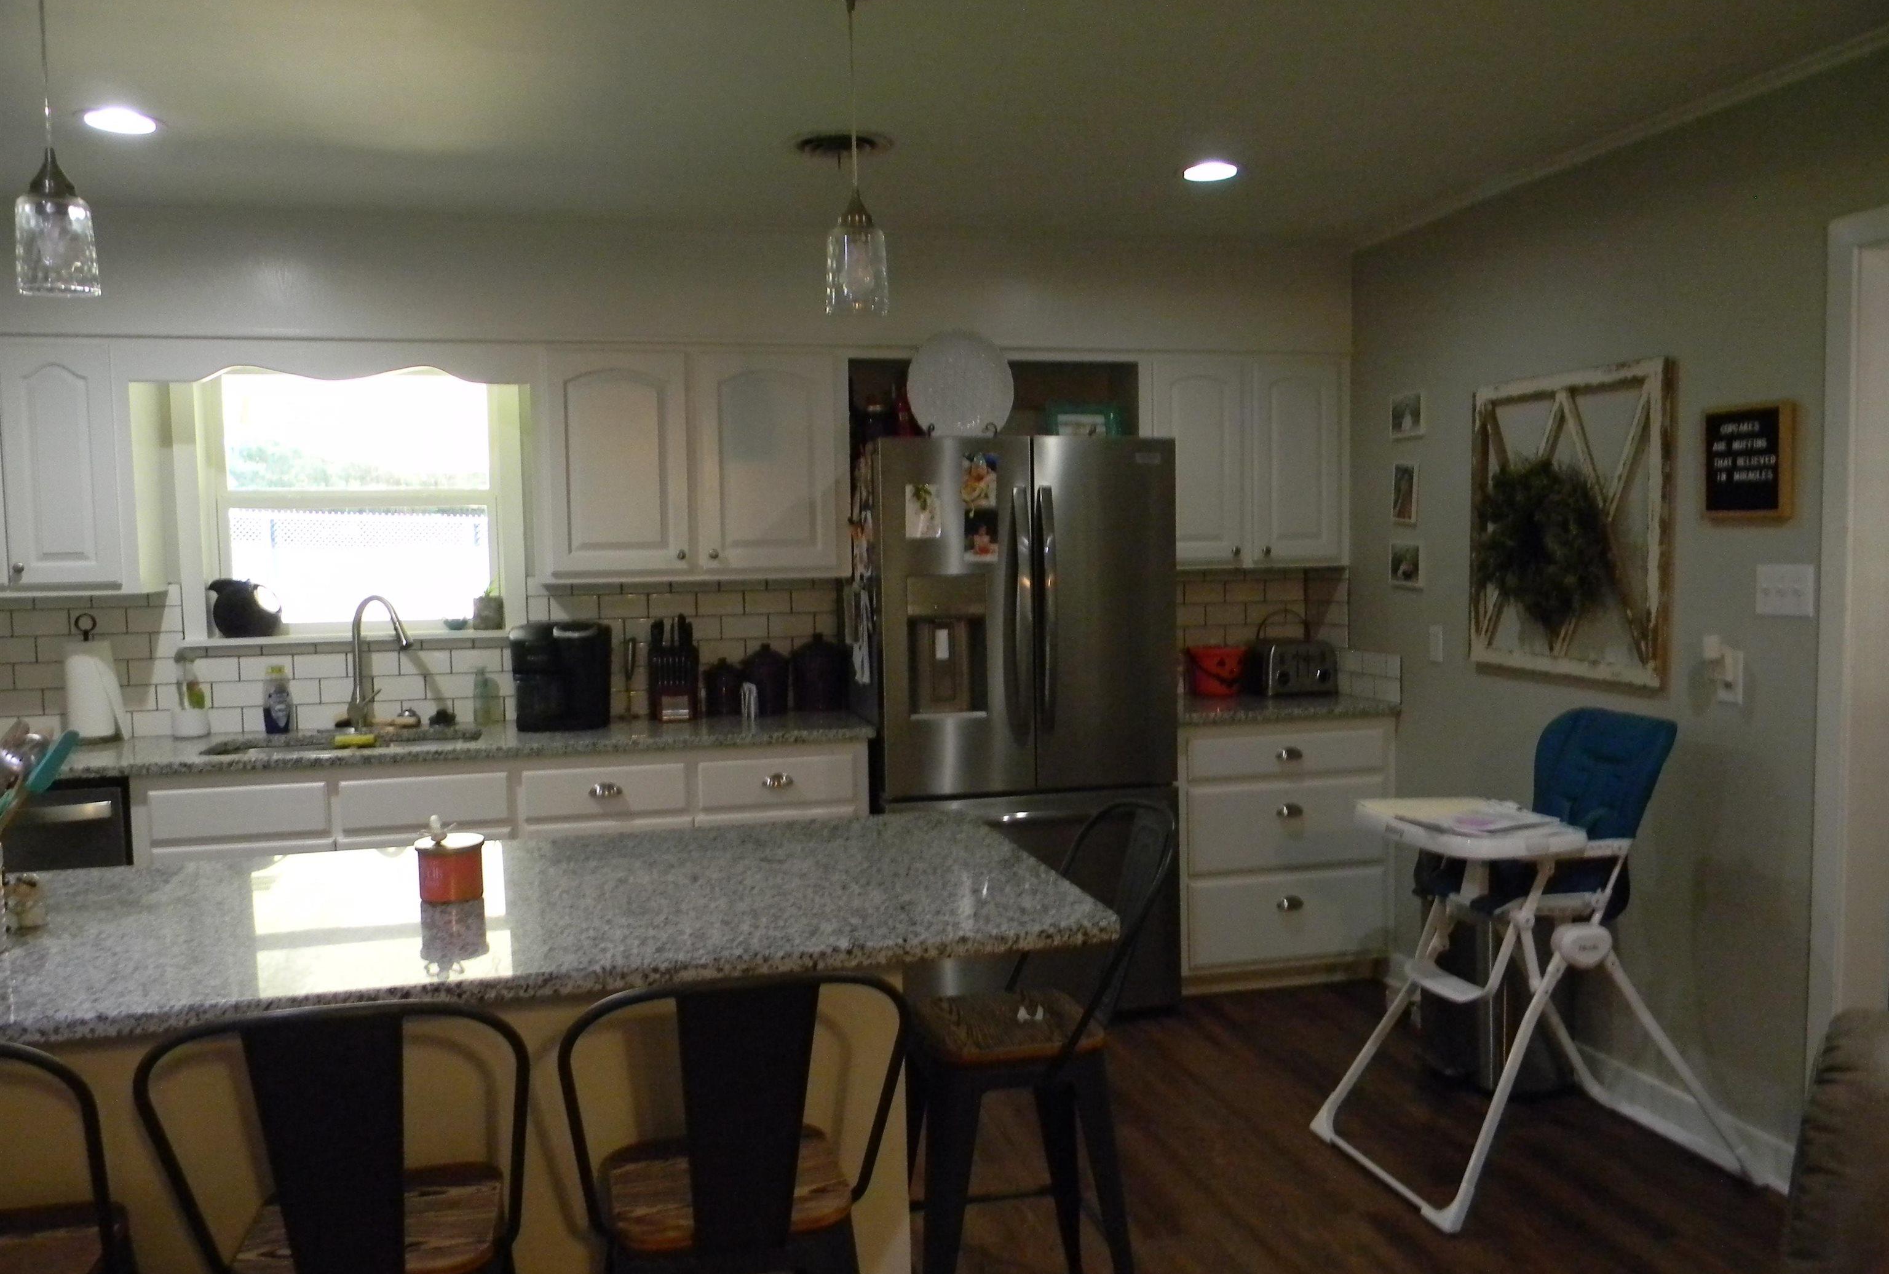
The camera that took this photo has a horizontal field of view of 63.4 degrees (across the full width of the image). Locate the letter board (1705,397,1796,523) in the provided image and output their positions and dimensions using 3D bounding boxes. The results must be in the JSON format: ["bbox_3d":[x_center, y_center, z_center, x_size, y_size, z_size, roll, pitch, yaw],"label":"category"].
[{"bbox_3d":[1.784,-0.387,3.394,0.022,0.255,0.251,-2,4,-13],"label":"letter board"}]

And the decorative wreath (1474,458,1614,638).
[{"bbox_3d":[1.536,-0.238,3.922,0.150,0.456,0.450,-2,3,-13],"label":"decorative wreath"}]

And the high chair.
[{"bbox_3d":[1.355,0.699,3.535,0.820,1.043,0.600,-2,4,-13],"label":"high chair"}]

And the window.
[{"bbox_3d":[-1.832,-0.435,4.755,0.860,0.835,0.110,-2,3,-13],"label":"window"}]

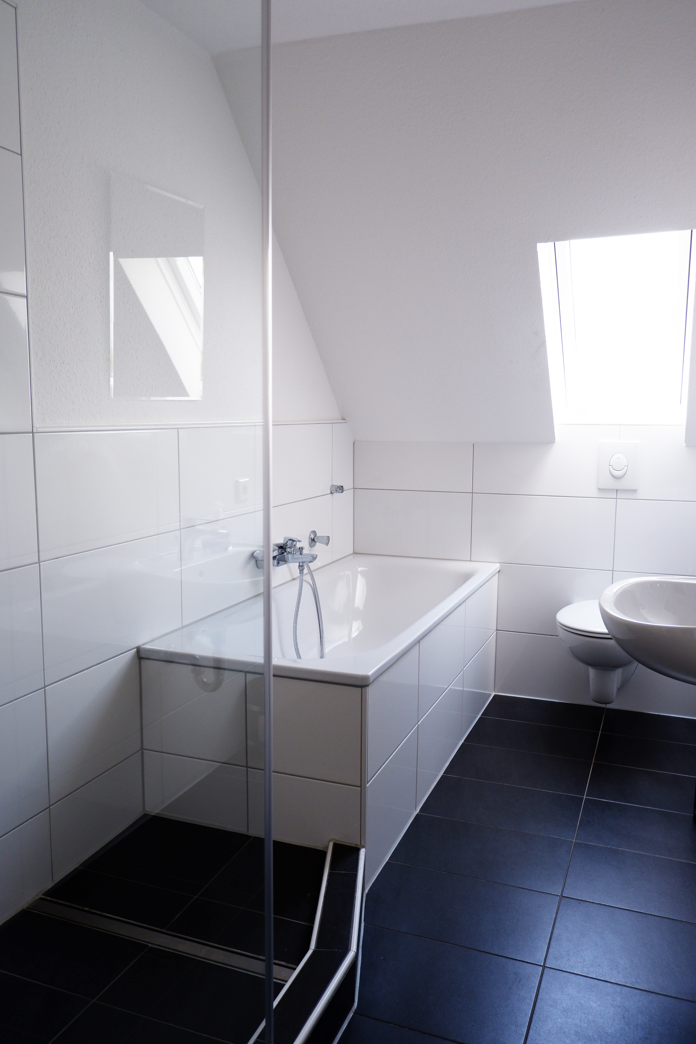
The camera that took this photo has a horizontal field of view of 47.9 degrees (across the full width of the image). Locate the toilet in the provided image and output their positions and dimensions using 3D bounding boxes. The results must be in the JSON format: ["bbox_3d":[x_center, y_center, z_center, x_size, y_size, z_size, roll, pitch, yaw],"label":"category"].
[{"bbox_3d":[1.025,0.561,3.118,0.372,0.367,0.530,3,8,22],"label":"toilet"}]

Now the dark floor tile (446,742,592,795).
[{"bbox_3d":[0.616,0.887,2.814,0.482,0.012,0.293,3,8,22],"label":"dark floor tile"}]

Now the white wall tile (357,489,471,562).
[{"bbox_3d":[0.296,0.010,3.636,0.569,0.308,0.012,3,8,22],"label":"white wall tile"}]

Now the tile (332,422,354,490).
[{"bbox_3d":[-0.026,-0.292,3.590,0.010,0.303,0.250,3,8,22],"label":"tile"}]

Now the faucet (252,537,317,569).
[{"bbox_3d":[-0.207,0.110,2.914,0.195,0.103,0.233,3,8,22],"label":"faucet"}]

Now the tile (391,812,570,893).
[{"bbox_3d":[0.386,0.959,2.274,0.492,0.010,0.291,3,8,22],"label":"tile"}]

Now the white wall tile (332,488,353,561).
[{"bbox_3d":[-0.024,0.011,3.621,0.012,0.305,0.253,3,8,22],"label":"white wall tile"}]

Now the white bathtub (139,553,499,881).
[{"bbox_3d":[0.043,0.568,2.908,0.714,0.598,1.663,3,8,22],"label":"white bathtub"}]

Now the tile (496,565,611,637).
[{"bbox_3d":[0.899,0.348,3.436,0.485,0.306,0.010,3,8,22],"label":"tile"}]

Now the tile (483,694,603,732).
[{"bbox_3d":[0.838,0.815,3.347,0.482,0.012,0.302,3,8,22],"label":"tile"}]

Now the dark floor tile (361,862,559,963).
[{"bbox_3d":[0.283,0.995,2.016,0.482,0.012,0.287,3,8,22],"label":"dark floor tile"}]

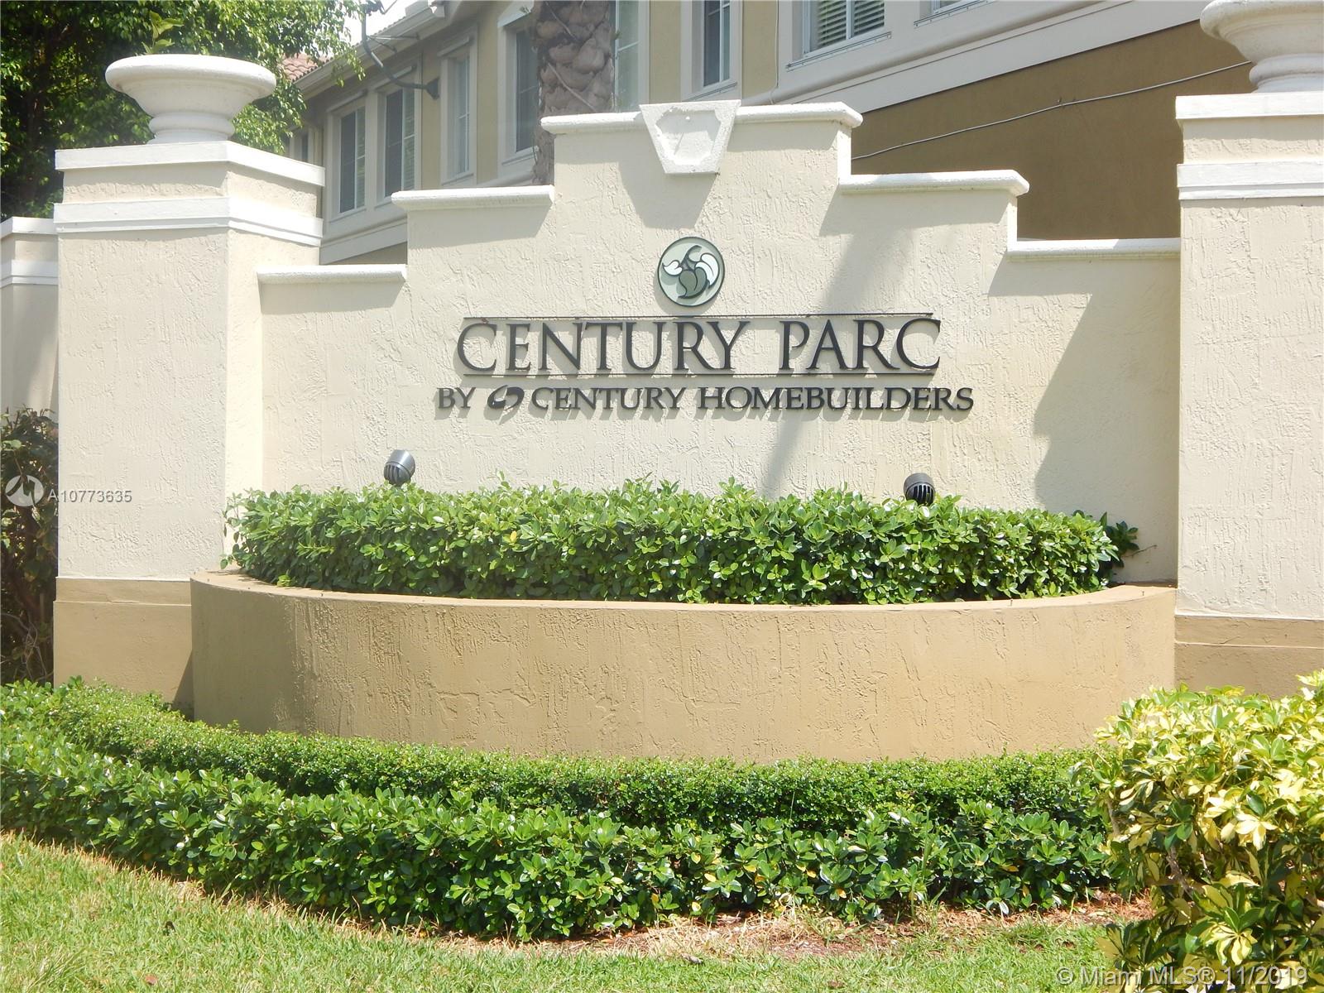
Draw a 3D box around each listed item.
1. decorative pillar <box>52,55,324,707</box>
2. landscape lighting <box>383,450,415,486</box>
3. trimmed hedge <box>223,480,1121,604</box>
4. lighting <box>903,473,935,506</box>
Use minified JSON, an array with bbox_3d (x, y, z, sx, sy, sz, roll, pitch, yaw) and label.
[{"bbox_3d":[-2.287,-0.514,10.061,0.924,3.116,0.949,1,1,18],"label":"decorative pillar"},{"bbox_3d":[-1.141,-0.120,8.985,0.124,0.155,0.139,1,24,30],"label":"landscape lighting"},{"bbox_3d":[-0.160,0.177,8.257,3.780,0.437,1.260,1,1,18],"label":"trimmed hedge"},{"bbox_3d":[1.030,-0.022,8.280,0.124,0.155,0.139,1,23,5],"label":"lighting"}]

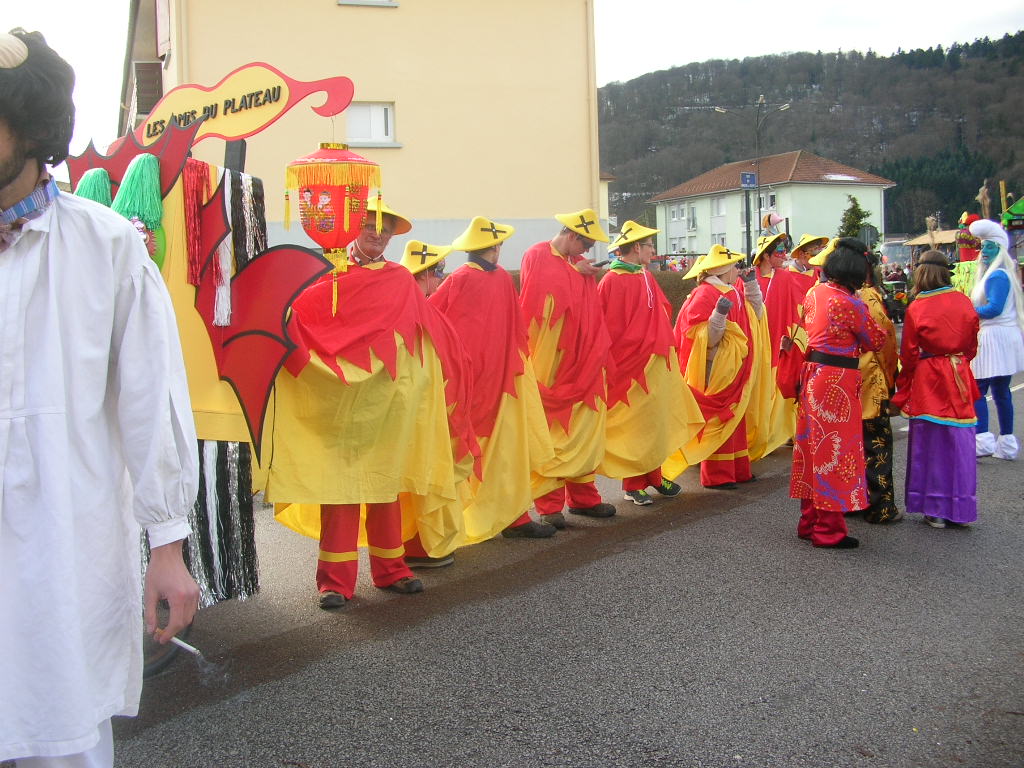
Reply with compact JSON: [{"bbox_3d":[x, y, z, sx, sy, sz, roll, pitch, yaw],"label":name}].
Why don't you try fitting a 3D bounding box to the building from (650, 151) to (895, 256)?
[{"bbox_3d":[19.399,-12.819,80.462,9.450,9.337,18.400,-4,6,-24],"label":"building"}]

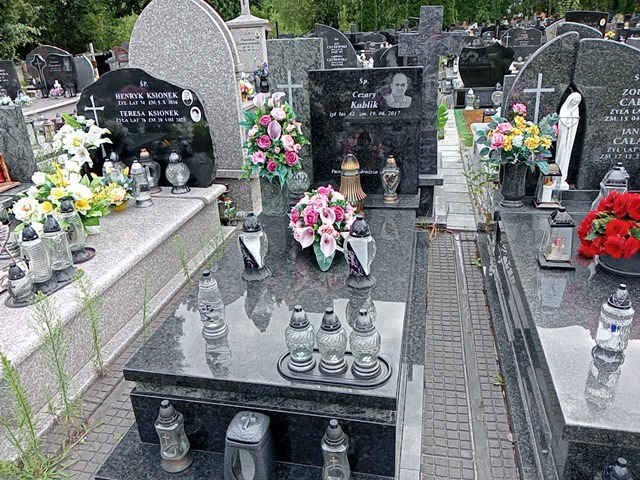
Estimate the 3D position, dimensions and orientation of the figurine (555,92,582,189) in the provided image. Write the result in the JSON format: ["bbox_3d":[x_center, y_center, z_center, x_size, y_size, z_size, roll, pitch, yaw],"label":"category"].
[{"bbox_3d":[1.495,-0.590,3.123,0.125,0.571,0.120,3,24,11],"label":"figurine"}]

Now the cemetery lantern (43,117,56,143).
[{"bbox_3d":[-3.380,-1.361,6.425,0.140,0.265,0.140,3,23,12],"label":"cemetery lantern"}]

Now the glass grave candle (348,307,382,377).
[{"bbox_3d":[0.133,0.294,1.524,0.095,0.208,0.095,2,23,12],"label":"glass grave candle"}]

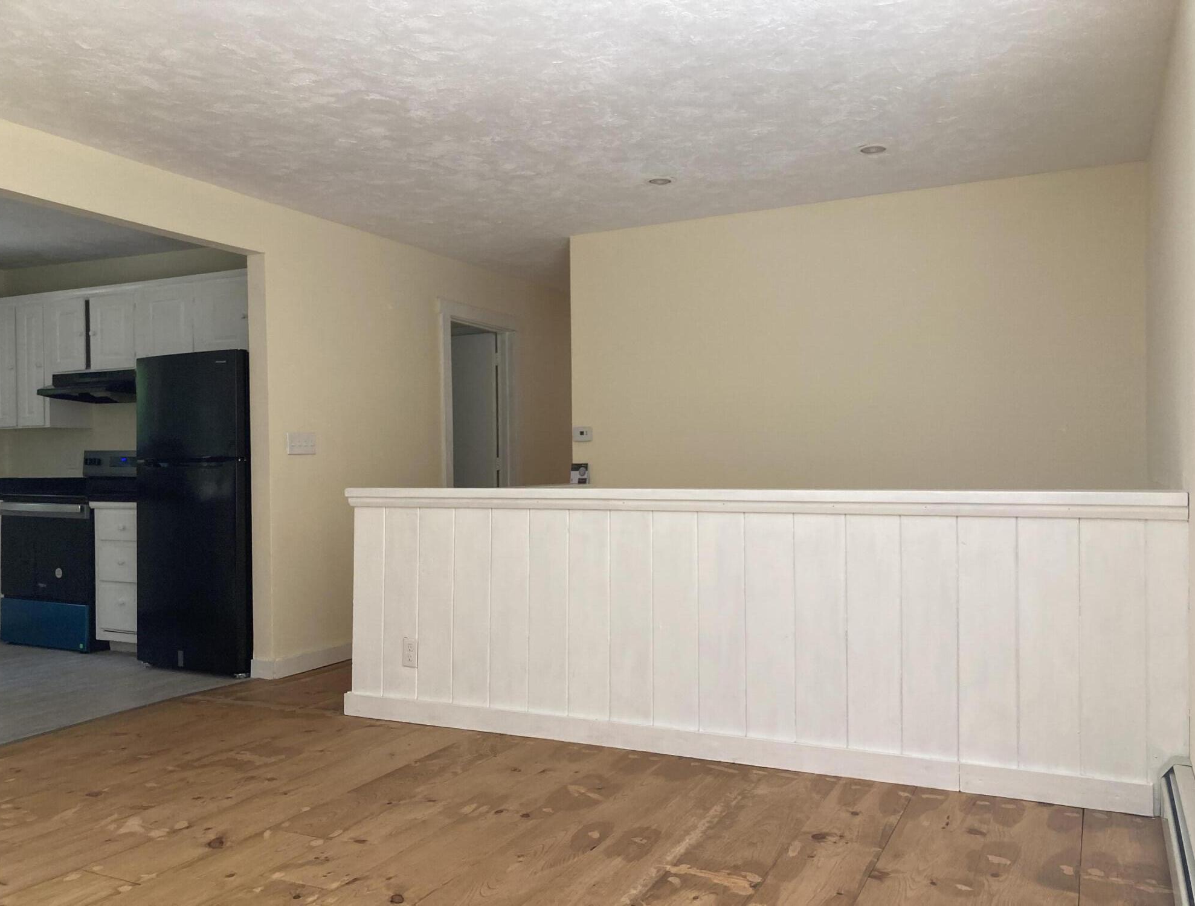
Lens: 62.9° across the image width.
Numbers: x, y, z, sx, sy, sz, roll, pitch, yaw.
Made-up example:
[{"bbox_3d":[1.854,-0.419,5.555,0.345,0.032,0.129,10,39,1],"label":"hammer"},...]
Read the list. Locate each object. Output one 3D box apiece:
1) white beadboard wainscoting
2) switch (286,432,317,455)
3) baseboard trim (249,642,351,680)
[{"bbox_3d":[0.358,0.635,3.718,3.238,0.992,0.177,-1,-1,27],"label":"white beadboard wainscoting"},{"bbox_3d":[-1.560,-0.048,5.184,0.012,0.115,0.208,-1,-1,27],"label":"switch"},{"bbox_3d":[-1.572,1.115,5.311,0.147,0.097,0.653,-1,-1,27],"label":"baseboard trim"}]

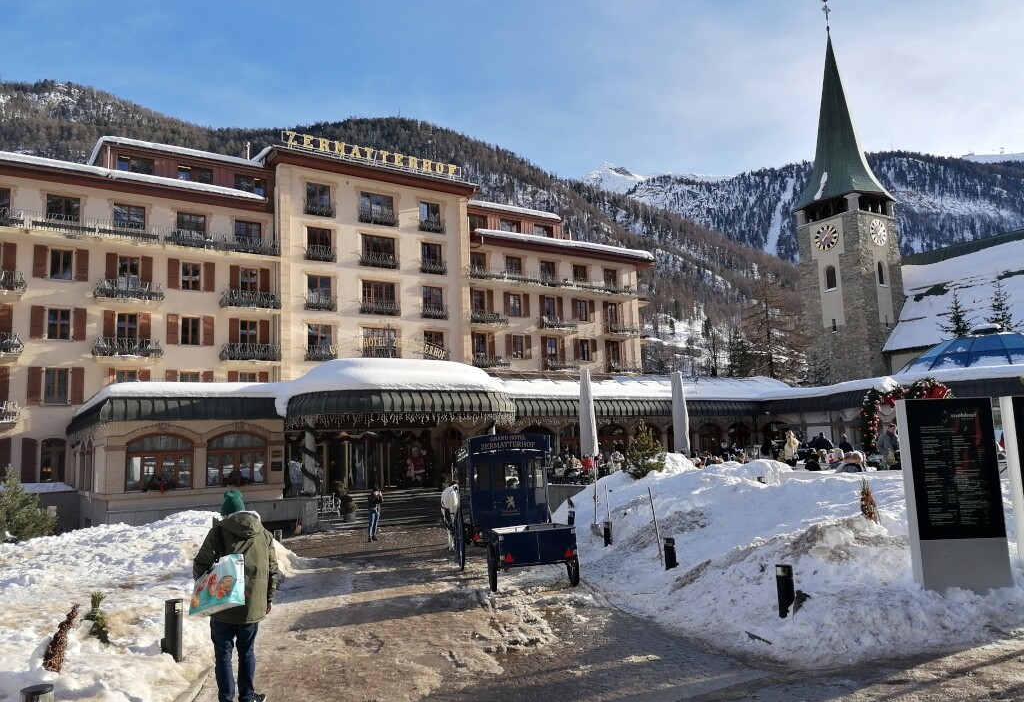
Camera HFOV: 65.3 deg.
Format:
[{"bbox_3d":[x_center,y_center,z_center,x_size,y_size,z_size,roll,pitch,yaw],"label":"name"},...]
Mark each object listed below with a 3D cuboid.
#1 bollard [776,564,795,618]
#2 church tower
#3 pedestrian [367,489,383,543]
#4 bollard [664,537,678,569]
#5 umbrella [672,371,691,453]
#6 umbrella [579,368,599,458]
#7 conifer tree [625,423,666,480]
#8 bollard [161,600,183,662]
[{"bbox_3d":[2.889,2.563,8.360,0.170,0.640,0.170,-2,-7,0],"label":"bollard"},{"bbox_3d":[32.035,-11.278,76.435,6.900,40.980,6.900,3,-9,-34],"label":"church tower"},{"bbox_3d":[-4.371,5.156,25.304,0.500,1.660,0.420,4,-10,-41],"label":"pedestrian"},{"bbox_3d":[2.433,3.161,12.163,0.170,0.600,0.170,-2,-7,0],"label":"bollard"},{"bbox_3d":[7.700,3.048,35.638,0.750,4.200,0.750,-2,-7,0],"label":"umbrella"},{"bbox_3d":[3.250,2.812,33.038,0.750,4.200,0.750,-2,-7,0],"label":"umbrella"},{"bbox_3d":[4.686,3.583,27.869,1.450,2.100,1.450,-2,-7,0],"label":"conifer tree"},{"bbox_3d":[-3.544,2.961,8.358,0.170,0.680,0.170,-2,-7,0],"label":"bollard"}]

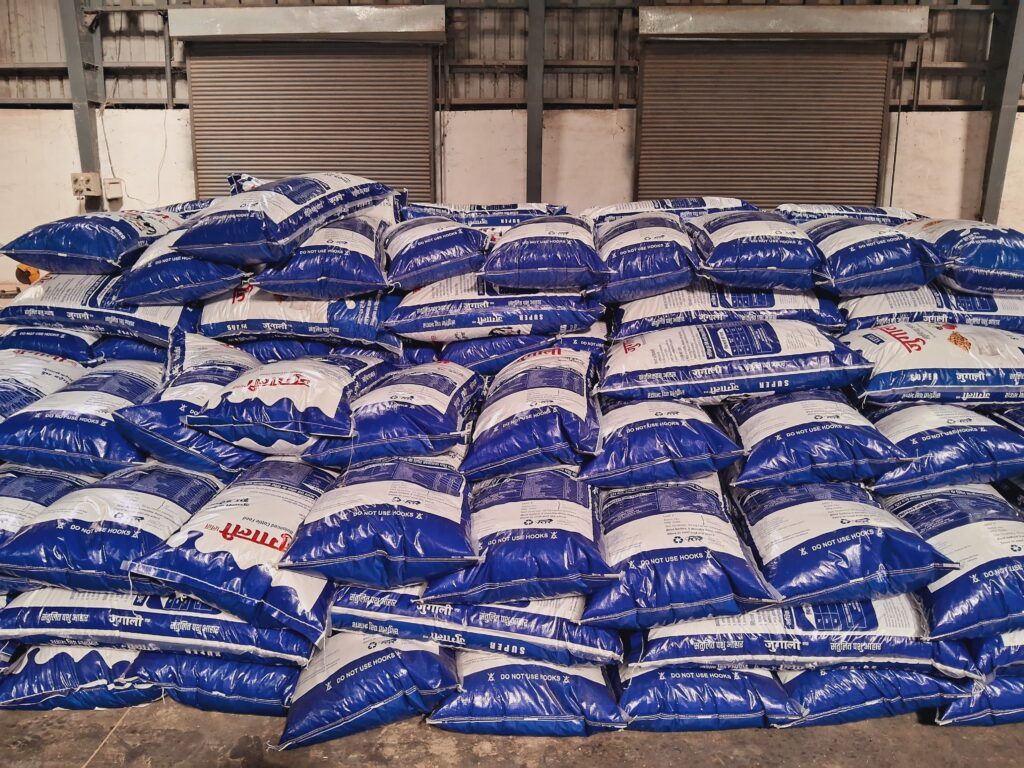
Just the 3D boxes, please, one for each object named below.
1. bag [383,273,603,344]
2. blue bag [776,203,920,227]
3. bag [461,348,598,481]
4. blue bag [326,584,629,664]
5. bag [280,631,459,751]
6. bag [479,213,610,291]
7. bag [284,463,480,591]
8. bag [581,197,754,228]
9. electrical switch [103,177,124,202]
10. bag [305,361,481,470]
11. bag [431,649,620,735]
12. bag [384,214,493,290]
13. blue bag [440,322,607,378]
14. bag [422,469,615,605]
[{"bbox_3d":[-0.090,-0.316,3.361,0.890,0.200,0.560,-4,11,-3],"label":"bag"},{"bbox_3d":[1.776,-0.880,4.213,0.830,0.200,0.530,0,12,0],"label":"blue bag"},{"bbox_3d":[0.070,0.129,3.111,0.510,0.230,0.870,-4,20,6],"label":"bag"},{"bbox_3d":[-0.100,0.702,2.651,0.900,0.180,0.560,6,11,3],"label":"blue bag"},{"bbox_3d":[-0.540,0.891,2.748,0.570,0.200,0.880,-5,12,-15],"label":"bag"},{"bbox_3d":[0.152,-0.594,3.464,0.550,0.250,0.800,0,17,0],"label":"bag"},{"bbox_3d":[-0.450,0.458,2.868,0.590,0.220,0.880,-2,12,-3],"label":"bag"},{"bbox_3d":[0.810,-0.862,4.132,0.900,0.220,0.560,-3,11,1],"label":"bag"},{"bbox_3d":[-4.405,-2.153,8.500,0.180,0.215,0.075,0,9,-1],"label":"electrical switch"},{"bbox_3d":[-0.445,0.099,3.135,0.580,0.220,0.880,-4,17,3],"label":"bag"},{"bbox_3d":[0.046,0.843,2.592,0.570,0.210,0.810,0,12,0],"label":"bag"},{"bbox_3d":[-0.350,-0.608,3.430,0.500,0.250,0.800,-11,18,-9],"label":"bag"},{"bbox_3d":[0.000,-0.182,3.156,0.570,0.200,0.800,0,12,0],"label":"blue bag"},{"bbox_3d":[0.025,0.400,2.479,0.570,0.210,0.810,-3,16,-1],"label":"bag"}]

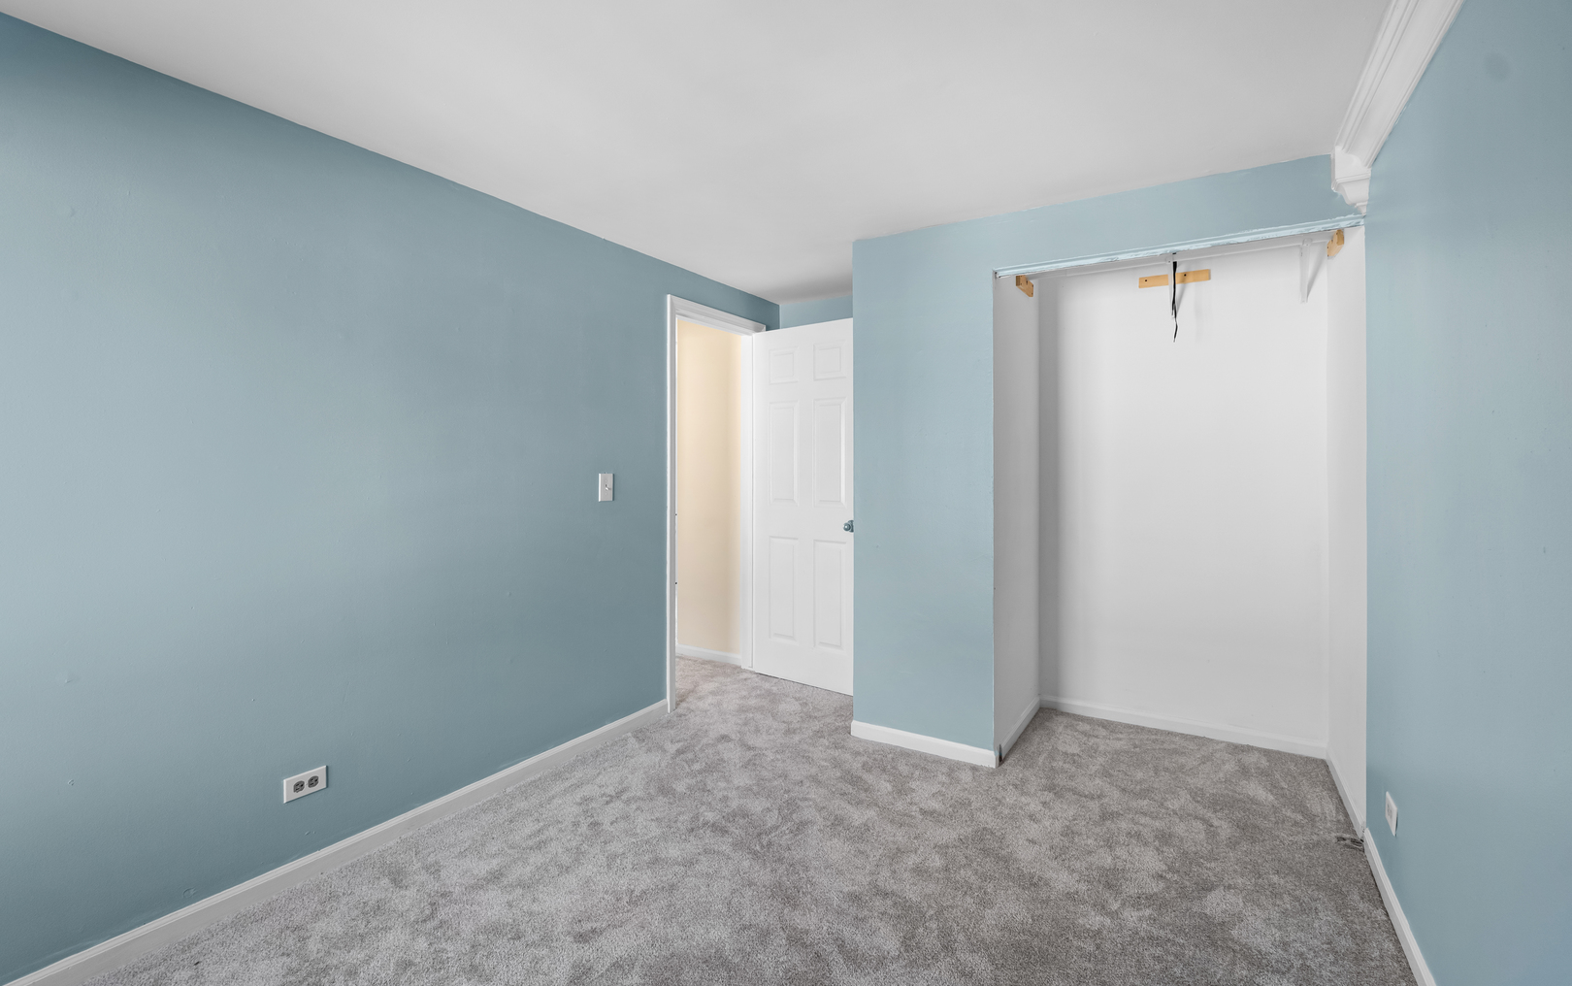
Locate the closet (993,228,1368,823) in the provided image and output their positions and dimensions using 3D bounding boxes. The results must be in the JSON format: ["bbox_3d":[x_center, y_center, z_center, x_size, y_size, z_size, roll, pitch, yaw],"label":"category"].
[{"bbox_3d":[1.578,0.121,2.742,1.170,2.037,0.844,1,2,32],"label":"closet"}]

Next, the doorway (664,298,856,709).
[{"bbox_3d":[-0.071,0.048,3.485,0.765,2.114,0.855,1,2,32],"label":"doorway"}]

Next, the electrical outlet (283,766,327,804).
[{"bbox_3d":[-1.457,0.884,1.987,0.010,0.070,0.114,1,2,32],"label":"electrical outlet"}]

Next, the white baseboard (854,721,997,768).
[{"bbox_3d":[0.592,1.096,2.880,0.654,0.073,0.016,1,2,32],"label":"white baseboard"}]

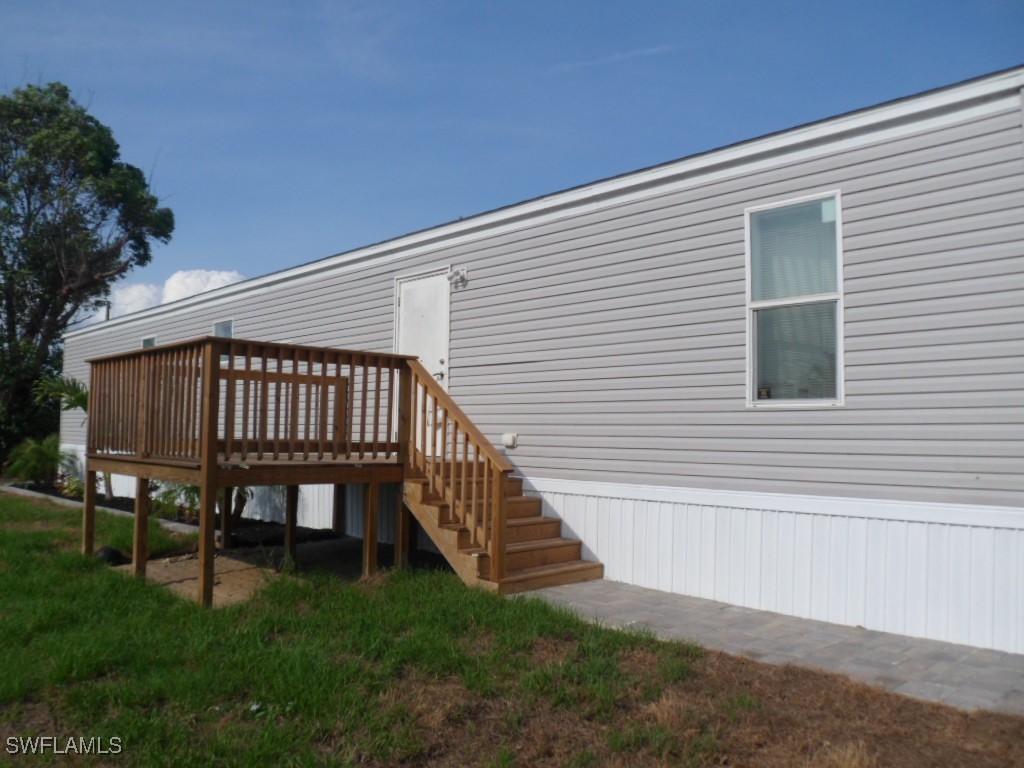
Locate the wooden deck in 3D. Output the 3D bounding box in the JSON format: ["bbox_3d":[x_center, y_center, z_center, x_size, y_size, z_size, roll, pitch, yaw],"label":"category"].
[{"bbox_3d":[-1.738,0.743,7.430,4.200,1.950,2.950,-3,-5,45],"label":"wooden deck"}]

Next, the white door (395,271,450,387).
[{"bbox_3d":[-1.008,-0.228,8.861,0.950,2.060,0.080,-3,-5,45],"label":"white door"}]

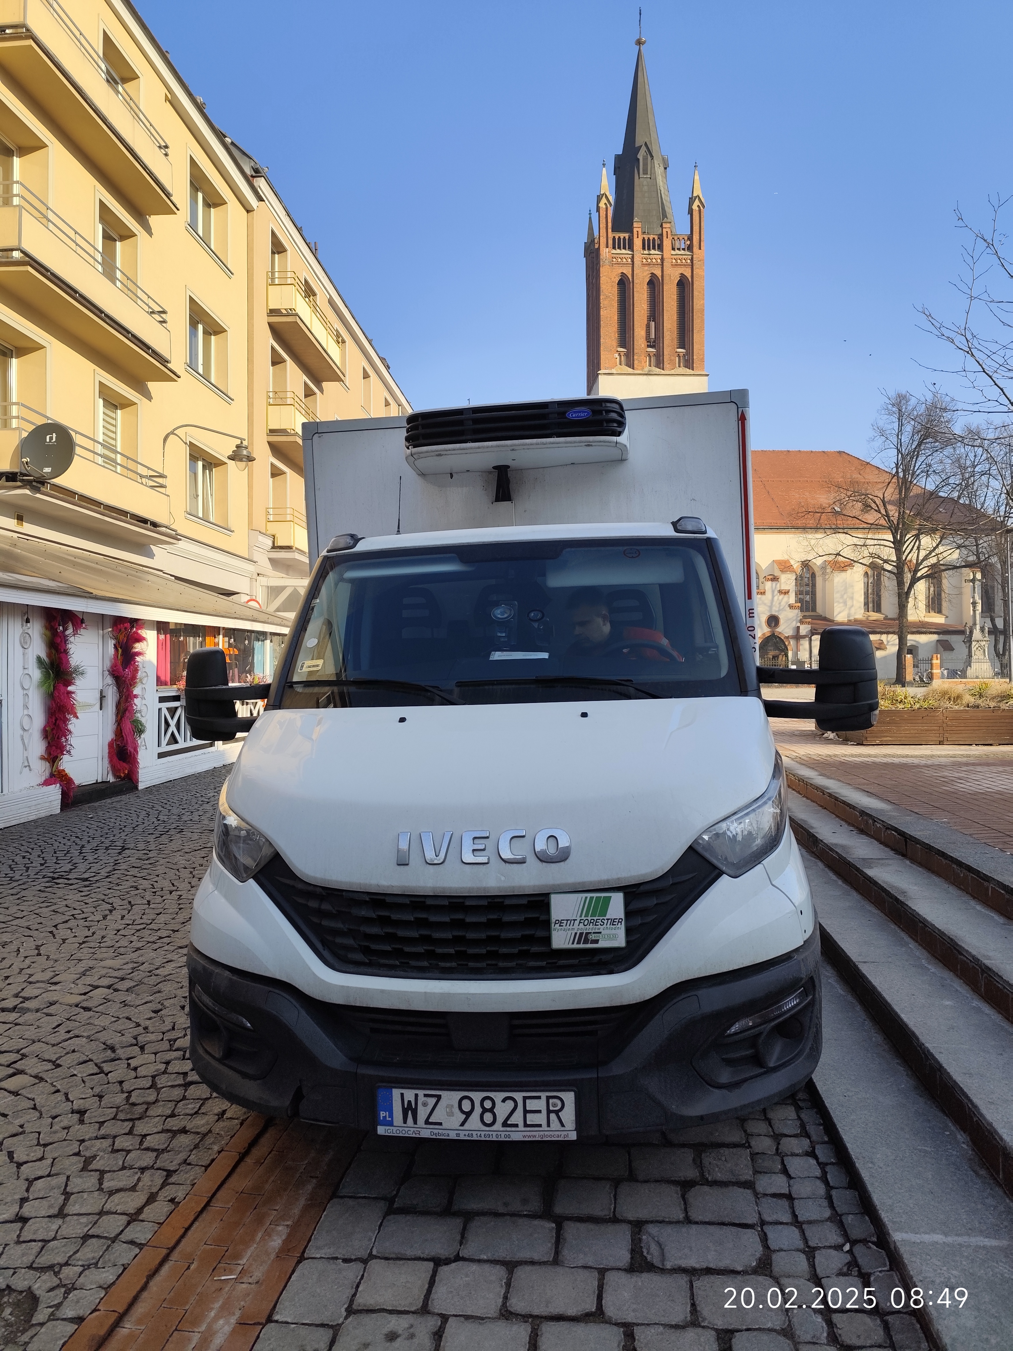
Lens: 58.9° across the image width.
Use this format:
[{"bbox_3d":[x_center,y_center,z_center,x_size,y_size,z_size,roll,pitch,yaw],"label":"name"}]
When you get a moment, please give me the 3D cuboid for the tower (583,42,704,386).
[{"bbox_3d":[12.700,-30.200,85.000,10.200,60.500,10.200,0,0,-1],"label":"tower"}]

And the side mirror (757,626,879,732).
[{"bbox_3d":[1.182,0.017,3.449,0.450,0.400,0.200,-2,1,7],"label":"side mirror"}]

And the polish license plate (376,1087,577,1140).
[{"bbox_3d":[-0.077,1.150,2.367,0.527,0.128,0.020,-2,1,7],"label":"polish license plate"}]

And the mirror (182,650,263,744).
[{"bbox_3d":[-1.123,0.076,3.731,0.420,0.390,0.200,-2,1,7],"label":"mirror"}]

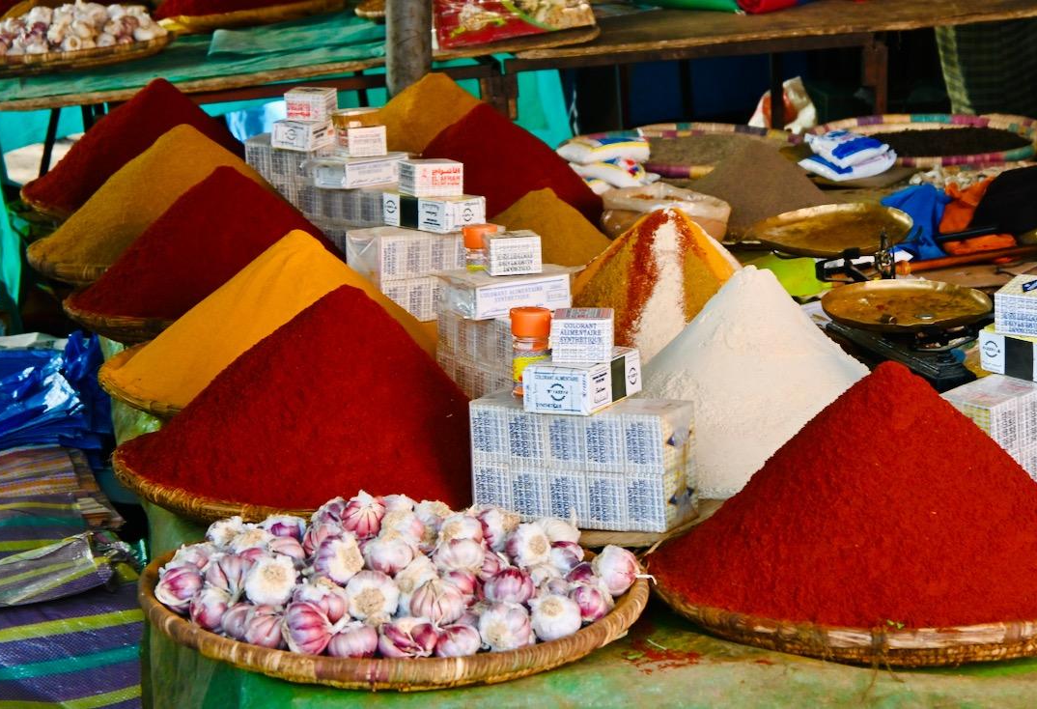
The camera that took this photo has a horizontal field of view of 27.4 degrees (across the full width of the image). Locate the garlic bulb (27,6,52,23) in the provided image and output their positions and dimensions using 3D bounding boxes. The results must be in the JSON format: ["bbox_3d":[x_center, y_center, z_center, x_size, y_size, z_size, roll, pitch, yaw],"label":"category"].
[{"bbox_3d":[-1.047,-0.739,4.650,0.051,0.048,0.051,4,15,16],"label":"garlic bulb"}]

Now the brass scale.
[{"bbox_3d":[0.500,-0.097,3.020,0.230,0.170,0.540,-4,15,-12],"label":"brass scale"}]

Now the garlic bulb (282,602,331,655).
[{"bbox_3d":[-0.196,0.253,1.965,0.046,0.050,0.050,-6,0,15],"label":"garlic bulb"}]

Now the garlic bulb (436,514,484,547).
[{"bbox_3d":[-0.060,0.186,2.238,0.049,0.049,0.044,5,-4,21],"label":"garlic bulb"}]

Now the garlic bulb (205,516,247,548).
[{"bbox_3d":[-0.316,0.194,2.299,0.046,0.046,0.045,12,-23,-28],"label":"garlic bulb"}]

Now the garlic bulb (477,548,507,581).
[{"bbox_3d":[-0.028,0.212,2.130,0.046,0.044,0.046,0,14,0],"label":"garlic bulb"}]

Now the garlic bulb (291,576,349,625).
[{"bbox_3d":[-0.192,0.242,2.081,0.052,0.046,0.052,0,12,0],"label":"garlic bulb"}]

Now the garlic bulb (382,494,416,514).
[{"bbox_3d":[-0.128,0.166,2.310,0.048,0.046,0.048,0,14,0],"label":"garlic bulb"}]

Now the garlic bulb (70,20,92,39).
[{"bbox_3d":[-1.061,-0.788,5.150,0.053,0.047,0.053,0,12,0],"label":"garlic bulb"}]

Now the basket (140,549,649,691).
[{"bbox_3d":[-0.126,0.245,2.133,0.505,0.050,0.505,1,13,0],"label":"basket"}]

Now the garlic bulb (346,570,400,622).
[{"bbox_3d":[-0.143,0.237,2.079,0.052,0.052,0.047,-1,18,-3],"label":"garlic bulb"}]

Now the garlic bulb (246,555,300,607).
[{"bbox_3d":[-0.242,0.222,2.082,0.051,0.051,0.046,4,-20,-12],"label":"garlic bulb"}]

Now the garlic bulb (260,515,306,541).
[{"bbox_3d":[-0.255,0.192,2.305,0.050,0.044,0.050,0,12,0],"label":"garlic bulb"}]

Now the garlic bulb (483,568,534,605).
[{"bbox_3d":[-0.010,0.231,2.102,0.051,0.045,0.051,0,12,0],"label":"garlic bulb"}]

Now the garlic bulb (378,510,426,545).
[{"bbox_3d":[-0.117,0.175,2.140,0.046,0.046,0.043,-1,37,16],"label":"garlic bulb"}]

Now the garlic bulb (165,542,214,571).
[{"bbox_3d":[-0.348,0.216,2.246,0.050,0.044,0.050,0,12,0],"label":"garlic bulb"}]

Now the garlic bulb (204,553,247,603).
[{"bbox_3d":[-0.285,0.218,2.070,0.046,0.046,0.047,-24,58,3],"label":"garlic bulb"}]

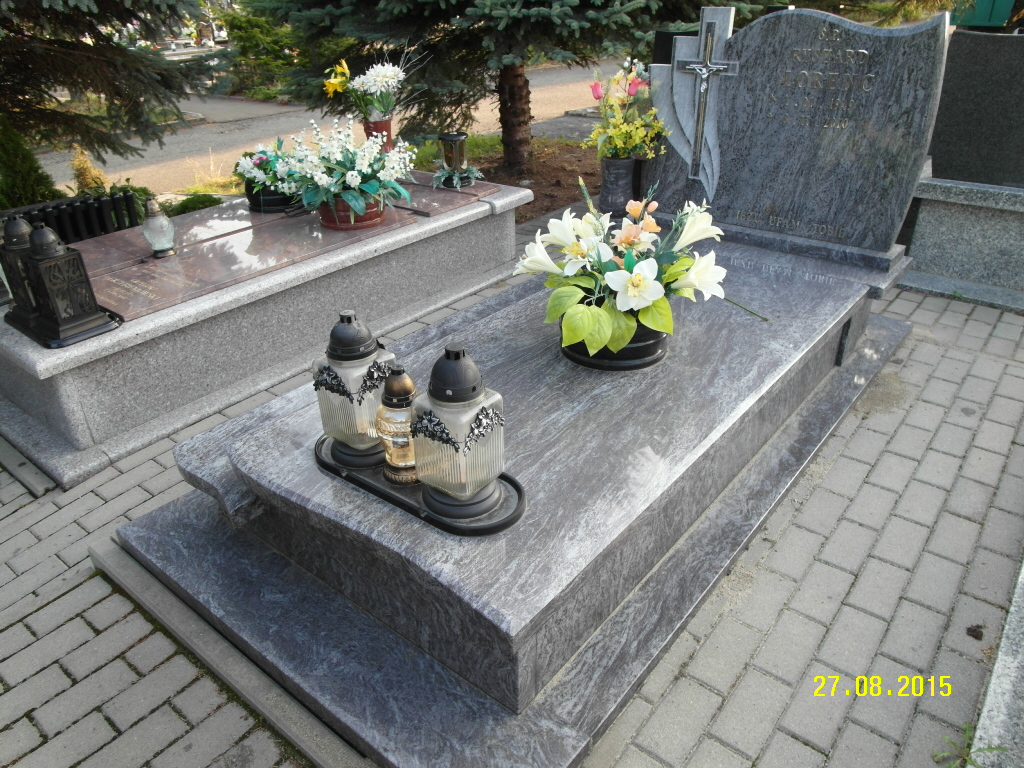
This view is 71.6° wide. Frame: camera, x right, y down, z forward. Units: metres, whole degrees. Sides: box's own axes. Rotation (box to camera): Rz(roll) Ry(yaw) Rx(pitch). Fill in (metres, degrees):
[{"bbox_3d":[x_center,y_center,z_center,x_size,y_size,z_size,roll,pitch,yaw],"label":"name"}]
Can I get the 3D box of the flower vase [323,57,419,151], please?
[{"bbox_3d":[-0.774,-1.460,3.865,0.500,0.600,0.400,-2,29,0],"label":"flower vase"}]

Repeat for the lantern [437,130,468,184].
[{"bbox_3d":[-0.290,-1.155,3.648,0.155,0.262,0.155,-2,29,1],"label":"lantern"}]

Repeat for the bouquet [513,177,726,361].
[{"bbox_3d":[0.326,-0.345,2.145,0.640,0.480,0.520,3,29,9],"label":"bouquet"}]

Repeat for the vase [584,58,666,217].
[{"bbox_3d":[0.536,-1.124,3.265,0.370,0.678,0.330,-2,29,0],"label":"vase"}]

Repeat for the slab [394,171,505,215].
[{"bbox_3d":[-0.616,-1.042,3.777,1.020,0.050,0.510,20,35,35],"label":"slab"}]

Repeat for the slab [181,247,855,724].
[{"bbox_3d":[0.227,-0.003,2.303,1.110,0.225,2.050,19,35,34],"label":"slab"}]

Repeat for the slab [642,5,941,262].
[{"bbox_3d":[1.071,-1.041,2.934,1.140,0.910,0.190,19,35,33],"label":"slab"}]

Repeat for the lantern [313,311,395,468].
[{"bbox_3d":[-0.383,0.006,1.712,0.170,0.378,0.170,20,35,35],"label":"lantern"}]

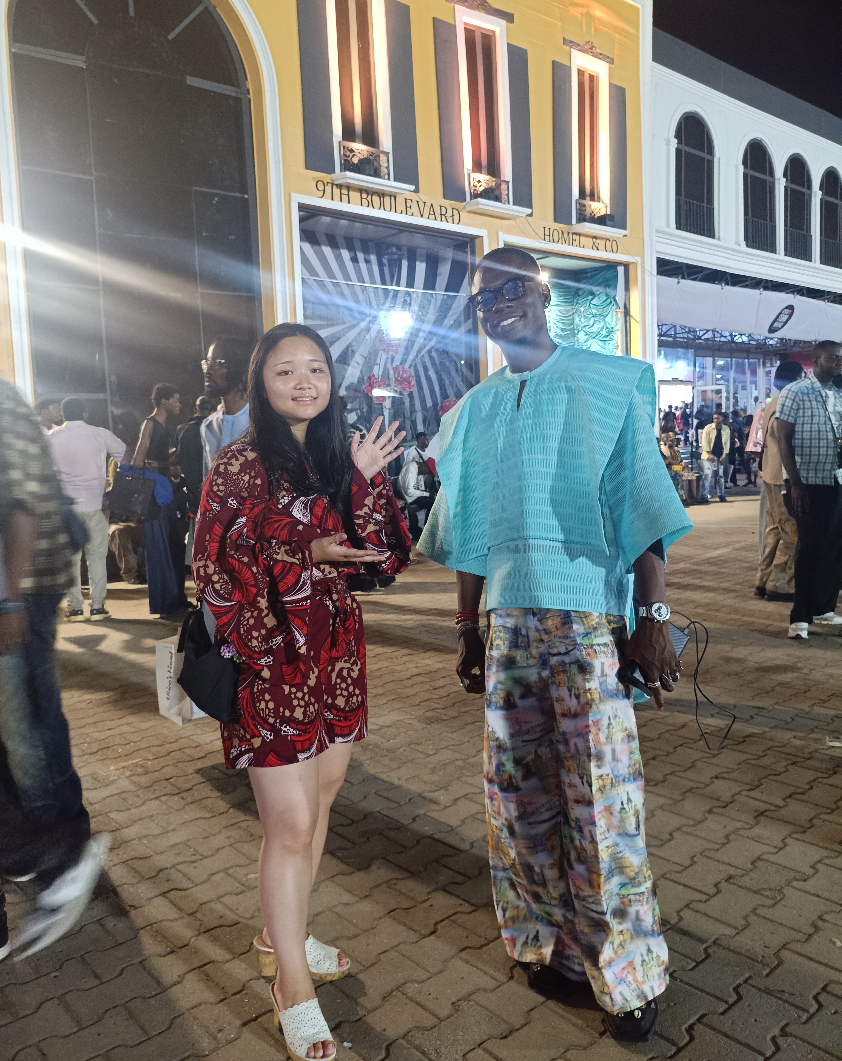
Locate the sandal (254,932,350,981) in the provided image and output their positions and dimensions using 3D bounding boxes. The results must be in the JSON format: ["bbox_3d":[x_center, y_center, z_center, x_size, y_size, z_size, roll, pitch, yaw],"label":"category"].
[{"bbox_3d":[-0.311,1.082,2.172,0.240,0.110,0.092,-1,6,14],"label":"sandal"}]

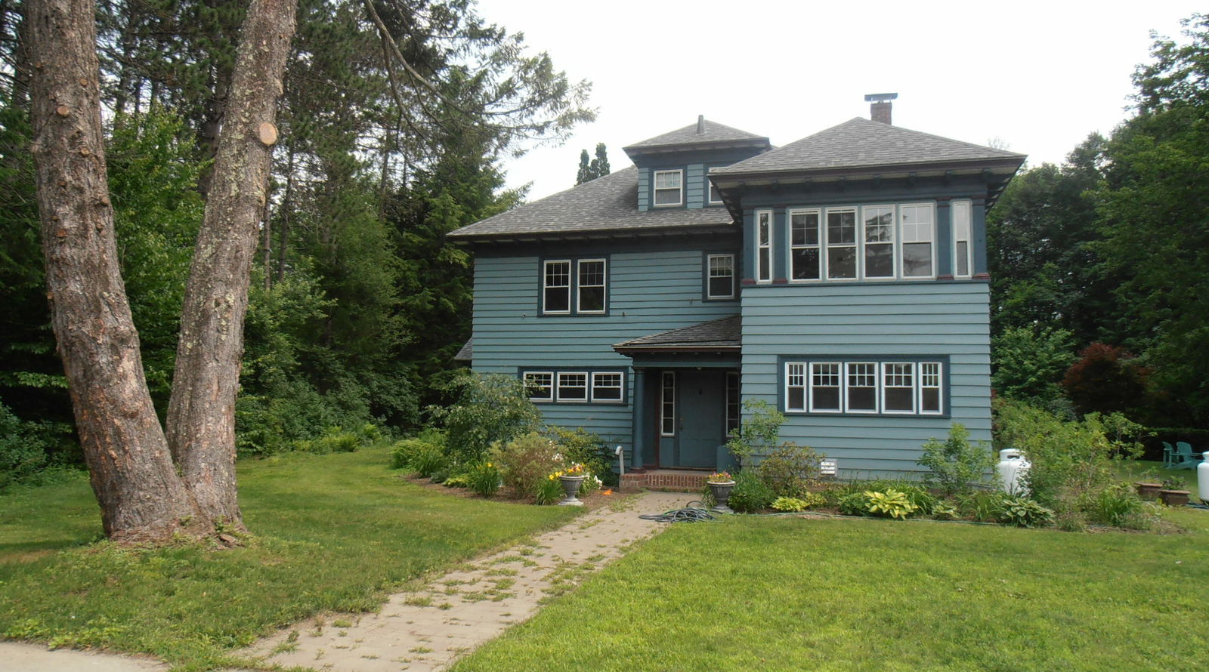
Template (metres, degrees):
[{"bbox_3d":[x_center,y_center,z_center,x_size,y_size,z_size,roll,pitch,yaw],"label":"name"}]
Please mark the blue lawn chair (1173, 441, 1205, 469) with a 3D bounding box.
[{"bbox_3d":[18.328,3.771,26.300,0.750,0.890,0.860,2,-5,-18],"label":"blue lawn chair"}]

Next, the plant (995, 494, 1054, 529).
[{"bbox_3d":[5.811,2.419,11.603,0.806,0.428,0.800,-2,-5,26],"label":"plant"}]

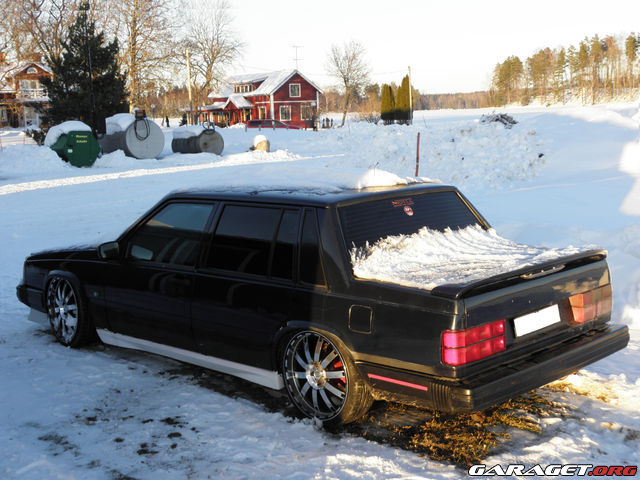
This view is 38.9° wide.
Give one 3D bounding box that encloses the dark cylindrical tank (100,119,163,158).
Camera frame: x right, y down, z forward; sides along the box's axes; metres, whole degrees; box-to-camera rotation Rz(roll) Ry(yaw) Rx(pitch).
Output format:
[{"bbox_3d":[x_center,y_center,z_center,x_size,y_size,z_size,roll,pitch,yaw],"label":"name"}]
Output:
[{"bbox_3d":[-6.903,-3.757,33.172,1.450,1.450,2.800,-6,10,-32],"label":"dark cylindrical tank"}]

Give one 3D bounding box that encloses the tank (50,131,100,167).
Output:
[{"bbox_3d":[-8.987,-3.304,32.861,1.350,1.250,1.700,-7,10,-38],"label":"tank"}]

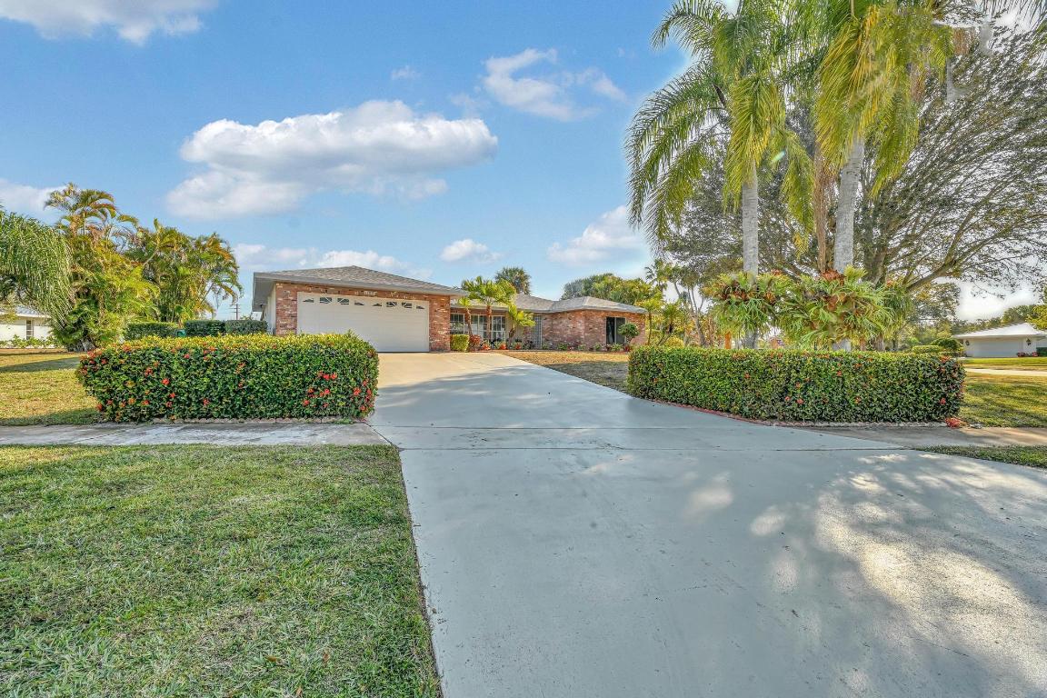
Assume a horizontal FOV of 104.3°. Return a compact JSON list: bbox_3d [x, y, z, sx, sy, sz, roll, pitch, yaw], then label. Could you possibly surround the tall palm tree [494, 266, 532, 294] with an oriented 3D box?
[{"bbox_3d":[-1.030,-3.830,40.000,3.600,8.670,3.600,0,0,0],"label":"tall palm tree"}]

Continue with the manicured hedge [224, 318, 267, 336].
[{"bbox_3d":[-12.270,-0.570,18.000,1.950,1.550,1.100,0,0,-17],"label":"manicured hedge"}]

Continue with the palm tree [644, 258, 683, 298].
[{"bbox_3d":[11.990,-3.640,35.000,3.300,8.270,3.300,0,0,0],"label":"palm tree"}]

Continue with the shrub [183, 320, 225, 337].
[{"bbox_3d":[-14.080,-0.530,18.000,1.900,1.470,1.100,0,0,-17],"label":"shrub"}]

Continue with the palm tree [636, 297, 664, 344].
[{"bbox_3d":[7.160,-1.380,23.000,1.600,3.150,1.600,0,0,0],"label":"palm tree"}]

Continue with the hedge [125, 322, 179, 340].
[{"bbox_3d":[-15.920,-0.480,17.500,2.500,1.350,1.100,0,0,-17],"label":"hedge"}]

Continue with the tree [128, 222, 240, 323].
[{"bbox_3d":[-16.670,-2.990,20.000,5.500,6.480,5.000,0,0,0],"label":"tree"}]

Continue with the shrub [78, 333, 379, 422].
[{"bbox_3d":[-4.750,0.450,6.750,4.450,1.340,1.100,0,0,0],"label":"shrub"}]

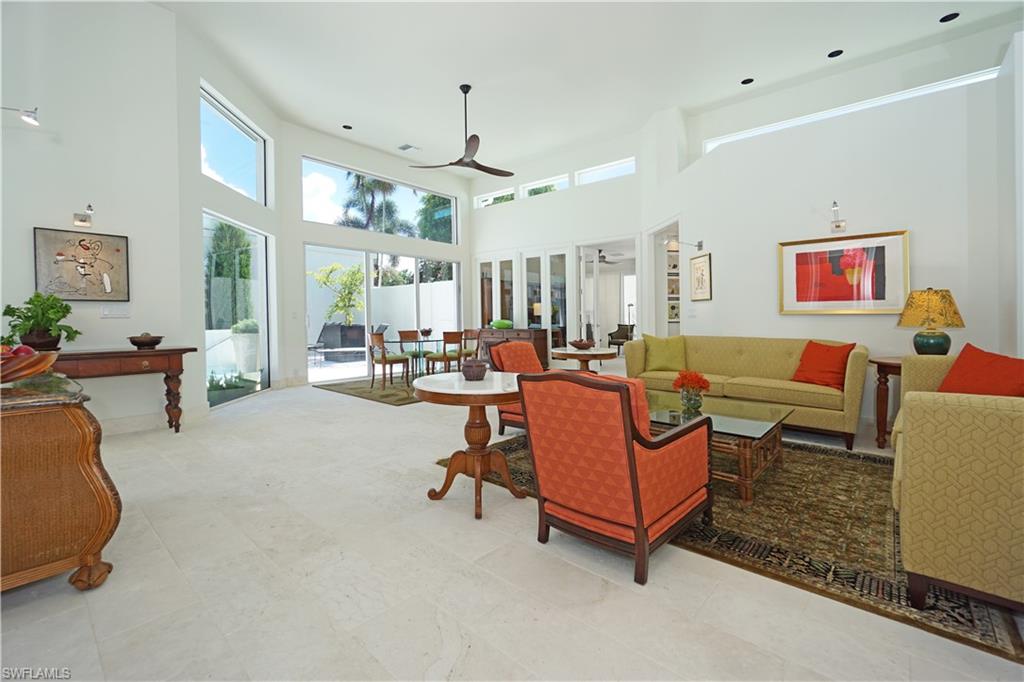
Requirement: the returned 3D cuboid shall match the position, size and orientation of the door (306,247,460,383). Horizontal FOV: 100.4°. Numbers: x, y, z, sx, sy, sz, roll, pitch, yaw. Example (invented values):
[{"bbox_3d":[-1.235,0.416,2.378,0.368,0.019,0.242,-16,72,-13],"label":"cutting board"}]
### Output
[{"bbox_3d":[-2.481,-0.568,8.959,0.108,2.495,3.591,2,4,42],"label":"door"}]

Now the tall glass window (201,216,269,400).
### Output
[{"bbox_3d":[-3.916,-0.406,6.134,0.090,2.420,1.580,-1,3,-5],"label":"tall glass window"}]

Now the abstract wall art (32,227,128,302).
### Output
[{"bbox_3d":[-3.954,-0.690,3.952,0.043,0.635,0.608,2,4,42],"label":"abstract wall art"}]

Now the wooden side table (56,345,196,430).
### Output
[{"bbox_3d":[-3.837,0.520,3.940,0.410,0.835,1.420,2,4,45],"label":"wooden side table"}]

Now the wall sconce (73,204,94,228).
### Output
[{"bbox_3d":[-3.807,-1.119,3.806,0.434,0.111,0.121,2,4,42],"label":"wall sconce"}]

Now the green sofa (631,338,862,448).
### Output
[{"bbox_3d":[2.346,0.417,4.440,2.116,0.887,0.911,2,4,42],"label":"green sofa"}]

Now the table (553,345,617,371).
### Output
[{"bbox_3d":[0.832,0.480,4.974,0.749,0.732,0.749,2,4,42],"label":"table"}]

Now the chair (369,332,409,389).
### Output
[{"bbox_3d":[-2.034,0.320,7.056,0.456,0.895,0.553,2,4,42],"label":"chair"}]

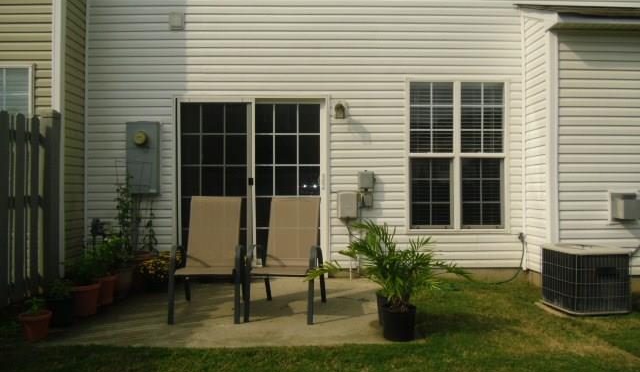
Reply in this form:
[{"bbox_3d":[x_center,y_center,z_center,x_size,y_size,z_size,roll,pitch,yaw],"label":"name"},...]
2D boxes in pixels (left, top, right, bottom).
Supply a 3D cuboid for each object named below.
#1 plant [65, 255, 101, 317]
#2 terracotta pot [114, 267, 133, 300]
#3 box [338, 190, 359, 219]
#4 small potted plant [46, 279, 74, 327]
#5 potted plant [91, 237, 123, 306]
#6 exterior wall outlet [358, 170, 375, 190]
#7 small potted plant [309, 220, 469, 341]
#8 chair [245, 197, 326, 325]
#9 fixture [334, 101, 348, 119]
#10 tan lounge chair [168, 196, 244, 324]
[{"bbox_3d":[-2.110,0.865,4.440,0.310,0.510,0.310,0,-1,-1],"label":"plant"},{"bbox_3d":[-2.020,0.980,5.100,0.240,0.280,0.240,0,-1,-1],"label":"terracotta pot"},{"bbox_3d":[0.328,0.219,5.914,0.252,0.332,0.120,0,-1,-1],"label":"box"},{"bbox_3d":[-2.110,0.938,4.070,0.240,0.370,0.240,0,-1,-1],"label":"small potted plant"},{"bbox_3d":[-1.990,0.801,4.670,0.280,0.610,0.280,0,-1,-1],"label":"potted plant"},{"bbox_3d":[0.552,-0.065,5.931,0.190,0.226,0.100,0,-1,-1],"label":"exterior wall outlet"},{"bbox_3d":[0.515,0.703,3.810,1.170,0.880,0.950,0,-1,-1],"label":"small potted plant"},{"bbox_3d":[-0.280,0.610,4.460,0.590,1.020,0.800,0,-1,7],"label":"chair"},{"bbox_3d":[0.256,-0.889,5.885,0.165,0.238,0.190,0,-1,-1],"label":"fixture"},{"bbox_3d":[-0.977,0.610,4.460,0.600,1.020,0.800,0,-1,-4],"label":"tan lounge chair"}]

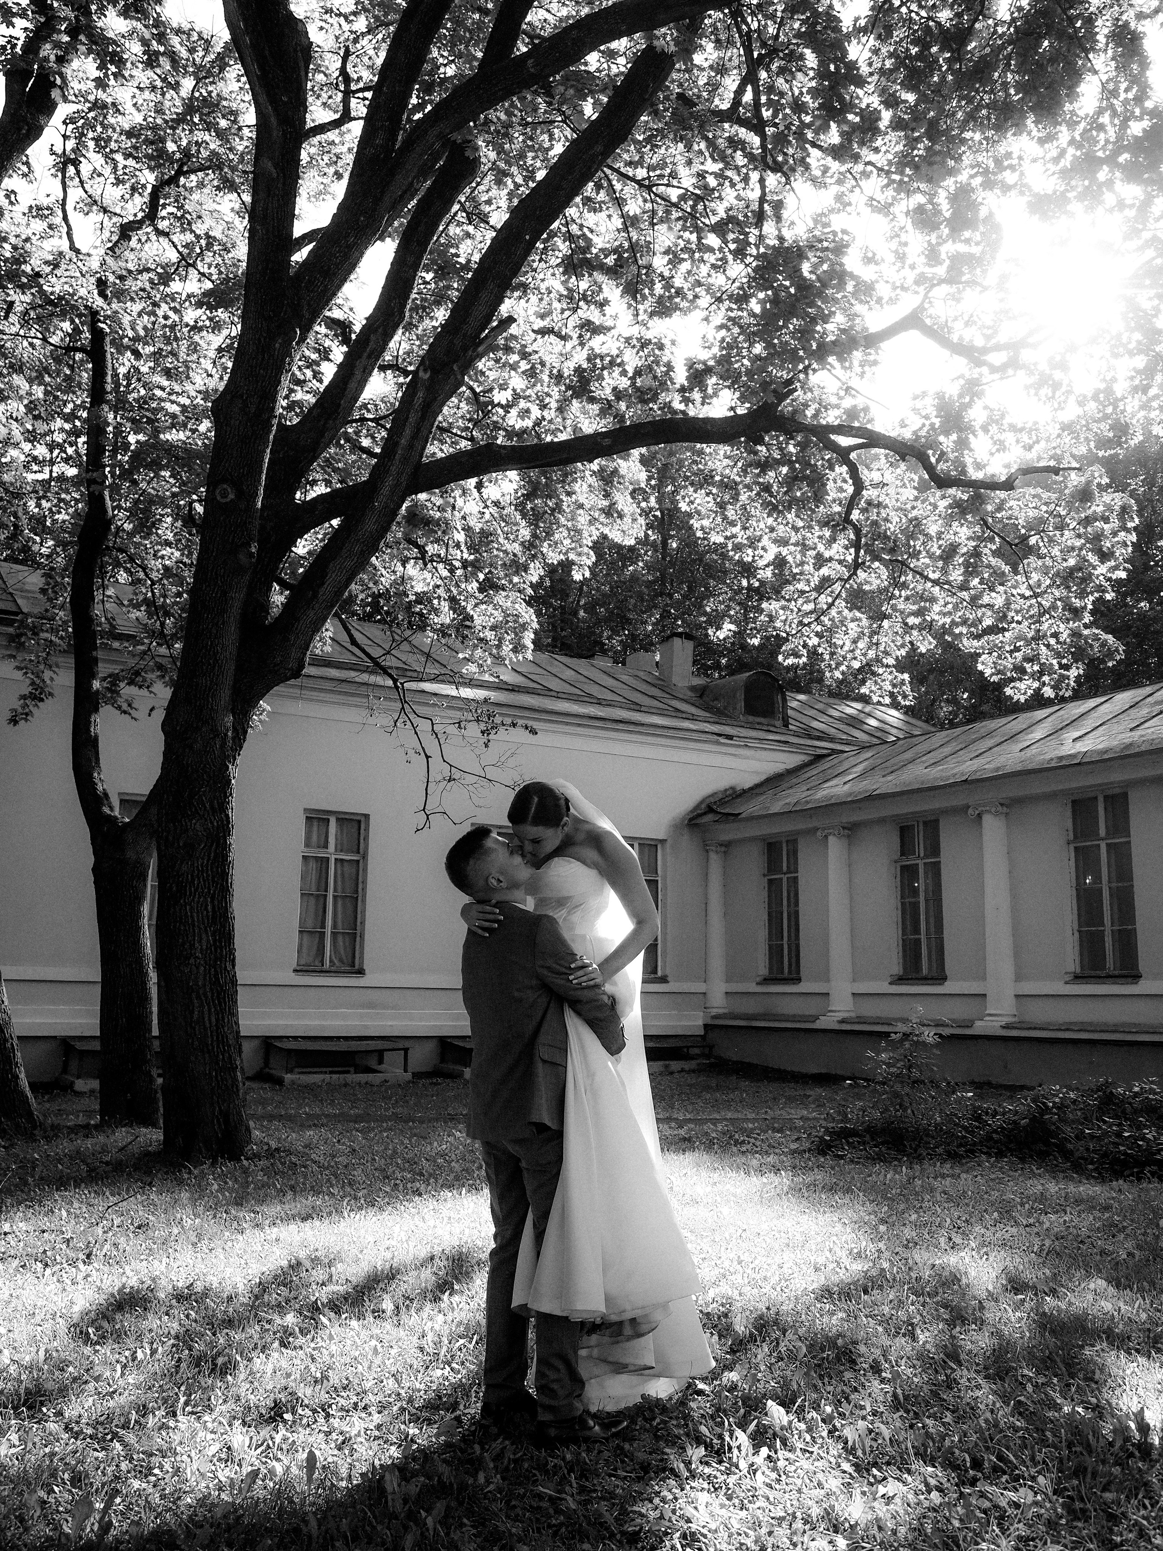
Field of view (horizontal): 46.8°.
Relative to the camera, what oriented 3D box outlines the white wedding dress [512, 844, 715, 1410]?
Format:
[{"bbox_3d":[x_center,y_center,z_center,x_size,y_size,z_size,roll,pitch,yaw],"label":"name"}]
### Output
[{"bbox_3d":[0.098,1.086,4.250,0.680,1.730,0.580,6,-11,-29],"label":"white wedding dress"}]

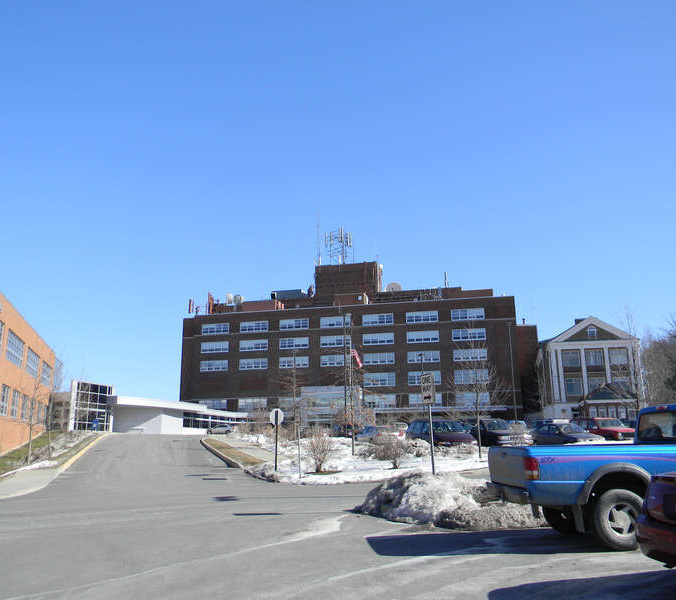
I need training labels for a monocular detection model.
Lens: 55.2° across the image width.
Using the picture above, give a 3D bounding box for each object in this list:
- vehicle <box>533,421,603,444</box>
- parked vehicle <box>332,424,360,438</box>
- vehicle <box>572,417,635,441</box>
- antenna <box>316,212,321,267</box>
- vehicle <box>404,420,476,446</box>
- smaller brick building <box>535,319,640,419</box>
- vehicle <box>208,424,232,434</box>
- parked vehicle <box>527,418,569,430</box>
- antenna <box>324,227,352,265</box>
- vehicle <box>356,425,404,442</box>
[{"bbox_3d":[11.049,6.688,31.285,1.720,1.390,4.500,3,-14,-15],"label":"vehicle"},{"bbox_3d":[0.596,13.094,63.706,1.800,1.650,4.600,3,-14,-14],"label":"parked vehicle"},{"bbox_3d":[12.648,6.453,30.722,1.730,1.620,4.250,3,-14,-13],"label":"vehicle"},{"bbox_3d":[-3.624,-11.740,123.151,0.400,11.500,0.400,-4,-14,14],"label":"antenna"},{"bbox_3d":[4.495,6.082,28.254,1.870,1.720,4.700,2,-14,-12],"label":"vehicle"},{"bbox_3d":[37.777,12.466,99.611,12.000,16.000,18.000,-3,-14,12],"label":"smaller brick building"},{"bbox_3d":[-17.021,18.953,94.713,4.400,1.470,1.730,-4,-14,13],"label":"vehicle"},{"bbox_3d":[13.410,8.438,41.070,1.800,1.650,4.600,3,-14,-13],"label":"parked vehicle"},{"bbox_3d":[0.106,-10.670,127.056,4.800,8.000,4.300,-4,-14,14],"label":"antenna"},{"bbox_3d":[2.564,8.710,41.100,1.750,1.430,4.600,3,-14,-14],"label":"vehicle"}]

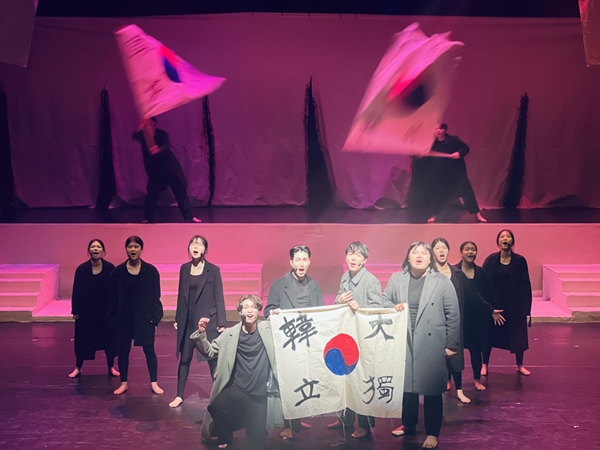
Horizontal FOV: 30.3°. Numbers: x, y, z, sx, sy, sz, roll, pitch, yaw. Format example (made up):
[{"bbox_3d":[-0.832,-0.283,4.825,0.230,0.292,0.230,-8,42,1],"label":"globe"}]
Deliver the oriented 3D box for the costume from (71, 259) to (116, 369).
[{"bbox_3d":[-2.271,0.969,12.229,0.490,1.200,0.350,0,6,-5],"label":"costume"}]

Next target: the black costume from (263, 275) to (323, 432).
[{"bbox_3d":[-0.049,1.125,9.868,0.540,1.400,0.420,-1,5,-10],"label":"black costume"}]

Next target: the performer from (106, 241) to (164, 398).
[{"bbox_3d":[-1.707,0.939,11.508,0.600,1.580,0.420,0,4,-3],"label":"performer"}]

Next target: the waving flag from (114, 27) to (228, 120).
[{"bbox_3d":[-1.996,-2.348,16.969,1.700,1.450,0.600,0,4,0],"label":"waving flag"}]

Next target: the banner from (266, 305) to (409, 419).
[{"bbox_3d":[0.330,1.180,9.521,1.170,1.000,0.200,0,4,5],"label":"banner"}]

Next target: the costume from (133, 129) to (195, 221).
[{"bbox_3d":[-2.132,-0.784,17.304,0.980,1.460,0.500,-1,6,-11],"label":"costume"}]

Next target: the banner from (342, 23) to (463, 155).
[{"bbox_3d":[1.553,-2.086,17.079,1.850,2.000,0.700,0,5,0],"label":"banner"}]

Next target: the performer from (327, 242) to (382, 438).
[{"bbox_3d":[0.484,1.027,9.860,0.500,1.690,0.500,1,5,18],"label":"performer"}]

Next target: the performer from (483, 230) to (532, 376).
[{"bbox_3d":[2.287,0.857,12.267,0.540,1.600,0.420,1,6,6],"label":"performer"}]

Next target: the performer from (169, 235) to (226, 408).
[{"bbox_3d":[-1.009,0.946,11.025,0.560,1.660,0.500,0,5,0],"label":"performer"}]

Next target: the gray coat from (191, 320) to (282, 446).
[{"bbox_3d":[-0.550,1.372,9.836,0.780,0.990,0.620,0,5,-3],"label":"gray coat"}]

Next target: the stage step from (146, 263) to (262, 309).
[{"bbox_3d":[-1.471,0.940,16.315,1.800,0.570,1.550,0,5,0],"label":"stage step"}]

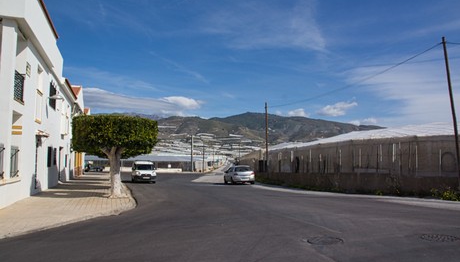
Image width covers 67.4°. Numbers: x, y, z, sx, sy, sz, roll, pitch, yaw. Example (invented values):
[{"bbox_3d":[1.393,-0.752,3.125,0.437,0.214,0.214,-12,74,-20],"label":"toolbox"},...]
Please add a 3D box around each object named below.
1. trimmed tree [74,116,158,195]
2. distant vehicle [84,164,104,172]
[{"bbox_3d":[-5.550,1.290,16.752,3.800,3.700,3.800,2,-6,-18],"label":"trimmed tree"},{"bbox_3d":[-24.100,6.432,60.164,3.900,1.600,1.750,0,-5,2],"label":"distant vehicle"}]

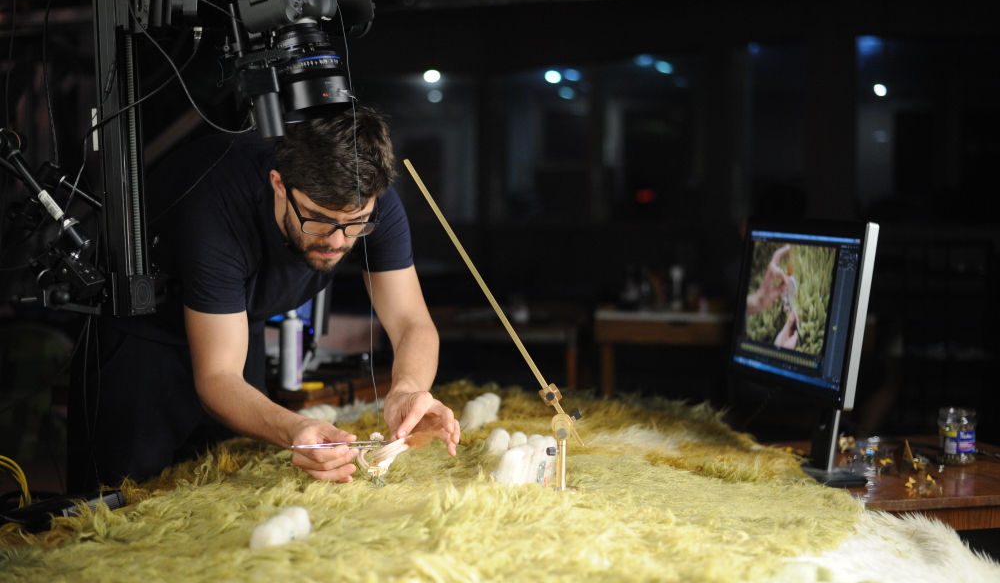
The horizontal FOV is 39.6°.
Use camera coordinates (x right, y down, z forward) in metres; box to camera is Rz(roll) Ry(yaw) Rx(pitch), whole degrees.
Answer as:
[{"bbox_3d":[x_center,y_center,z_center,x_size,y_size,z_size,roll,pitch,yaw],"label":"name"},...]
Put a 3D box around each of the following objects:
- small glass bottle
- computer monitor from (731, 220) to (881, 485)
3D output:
[{"bbox_3d":[0.989,0.311,2.997,0.082,0.115,0.082,-2,5,-12],"label":"small glass bottle"},{"bbox_3d":[0.615,0.117,2.865,0.197,0.534,0.510,-2,5,-15],"label":"computer monitor"}]

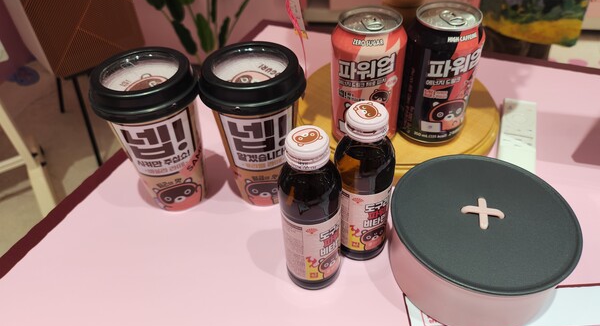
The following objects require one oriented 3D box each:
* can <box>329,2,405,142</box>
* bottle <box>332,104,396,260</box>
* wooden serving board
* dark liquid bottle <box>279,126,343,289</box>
[{"bbox_3d":[0.062,-0.075,0.389,0.067,0.122,0.067,6,44,11],"label":"can"},{"bbox_3d":[0.047,0.018,0.310,0.044,0.138,0.044,-2,43,2],"label":"bottle"},{"bbox_3d":[0.106,-0.065,0.480,0.232,0.021,0.232,7,44,11],"label":"wooden serving board"},{"bbox_3d":[0.008,0.036,0.294,0.044,0.138,0.044,-2,43,2],"label":"dark liquid bottle"}]

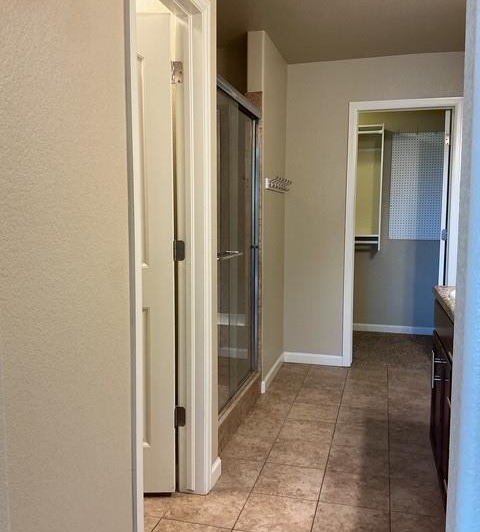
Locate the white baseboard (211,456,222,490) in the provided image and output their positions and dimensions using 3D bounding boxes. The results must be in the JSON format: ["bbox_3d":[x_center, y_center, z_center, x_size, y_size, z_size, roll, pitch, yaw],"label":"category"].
[{"bbox_3d":[-0.117,0.971,2.503,0.018,0.085,0.146,2,6,16],"label":"white baseboard"}]

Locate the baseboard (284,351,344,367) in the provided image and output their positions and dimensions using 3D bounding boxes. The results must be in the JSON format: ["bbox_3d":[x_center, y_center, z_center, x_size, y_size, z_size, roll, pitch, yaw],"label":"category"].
[{"bbox_3d":[0.618,0.785,4.504,0.496,0.085,0.018,2,6,15],"label":"baseboard"}]

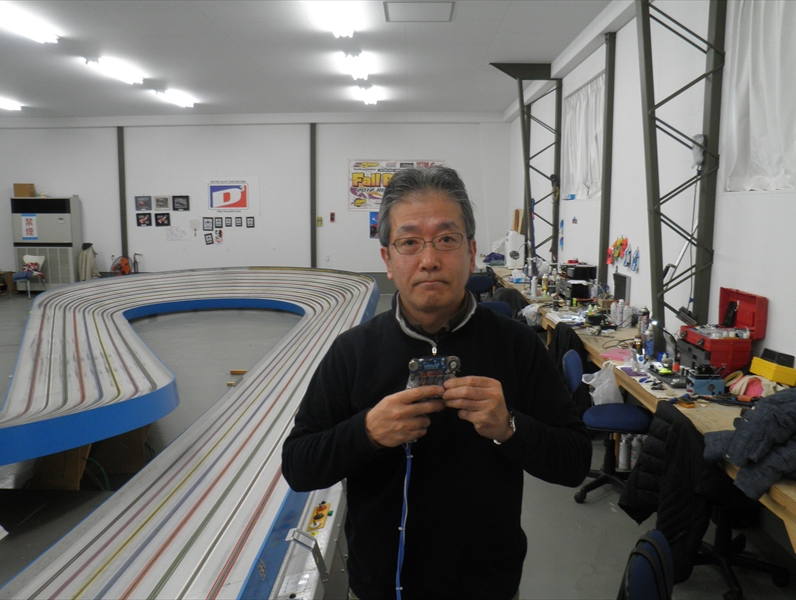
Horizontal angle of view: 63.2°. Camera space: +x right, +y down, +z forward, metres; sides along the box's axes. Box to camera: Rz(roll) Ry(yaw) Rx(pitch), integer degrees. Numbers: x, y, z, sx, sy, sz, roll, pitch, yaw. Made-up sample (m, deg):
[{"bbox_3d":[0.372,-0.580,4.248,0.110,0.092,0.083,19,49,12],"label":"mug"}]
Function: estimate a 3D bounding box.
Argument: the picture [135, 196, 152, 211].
[{"bbox_3d":[-4.846,-1.837,12.344,0.314,0.271,0.025,1,8,1],"label":"picture"}]

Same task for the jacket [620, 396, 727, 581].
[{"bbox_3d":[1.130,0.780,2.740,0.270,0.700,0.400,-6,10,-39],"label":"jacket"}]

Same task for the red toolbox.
[{"bbox_3d":[1.778,0.173,3.570,0.300,0.440,0.385,0,8,1],"label":"red toolbox"}]

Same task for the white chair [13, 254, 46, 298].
[{"bbox_3d":[-6.608,-0.433,11.588,0.470,0.770,0.510,2,8,13],"label":"white chair"}]

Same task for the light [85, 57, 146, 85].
[{"bbox_3d":[-3.445,-2.777,7.902,0.220,0.100,1.230,1,8,1],"label":"light"}]

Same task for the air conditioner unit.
[{"bbox_3d":[-6.664,-1.052,12.331,1.120,1.810,0.370,1,8,1],"label":"air conditioner unit"}]

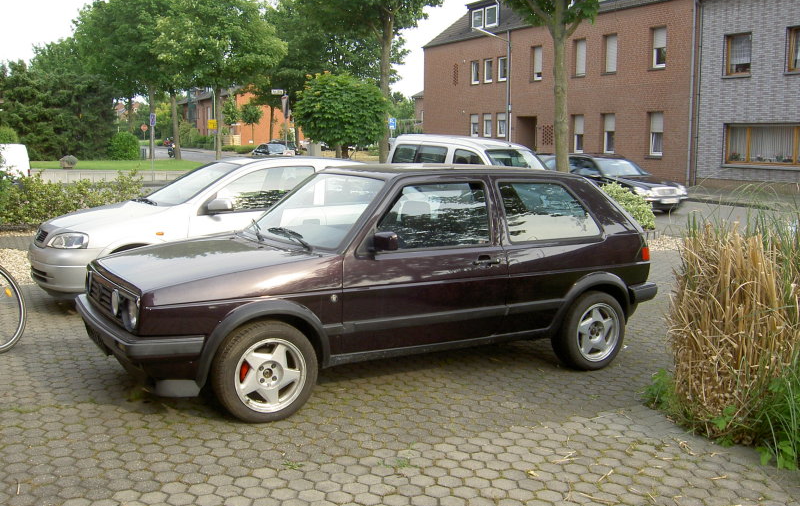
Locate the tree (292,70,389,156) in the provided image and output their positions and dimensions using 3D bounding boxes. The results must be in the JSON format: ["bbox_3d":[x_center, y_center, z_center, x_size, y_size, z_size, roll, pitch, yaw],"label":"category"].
[{"bbox_3d":[-1.936,-3.961,25.698,3.150,3.865,3.150,0,8,0],"label":"tree"}]

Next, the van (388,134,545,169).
[{"bbox_3d":[1.680,-1.628,17.043,1.710,1.810,4.080,-7,11,-40],"label":"van"}]

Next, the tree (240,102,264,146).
[{"bbox_3d":[-12.242,-10.179,64.204,1.950,4.320,1.950,0,8,0],"label":"tree"}]

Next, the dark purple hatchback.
[{"bbox_3d":[-0.060,0.100,5.630,3.990,1.420,1.710,-4,9,-30],"label":"dark purple hatchback"}]

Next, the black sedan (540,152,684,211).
[{"bbox_3d":[5.282,-1.887,20.643,1.770,1.430,4.600,-5,10,-30],"label":"black sedan"}]

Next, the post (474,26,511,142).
[{"bbox_3d":[3.909,-6.302,32.488,2.000,6.450,0.250,-4,9,-28],"label":"post"}]

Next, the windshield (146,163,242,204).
[{"bbox_3d":[-2.242,-0.770,8.463,0.830,0.160,1.350,-35,22,-20],"label":"windshield"}]

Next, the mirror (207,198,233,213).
[{"bbox_3d":[-1.767,-0.465,7.691,0.180,0.155,0.220,-4,9,-28],"label":"mirror"}]

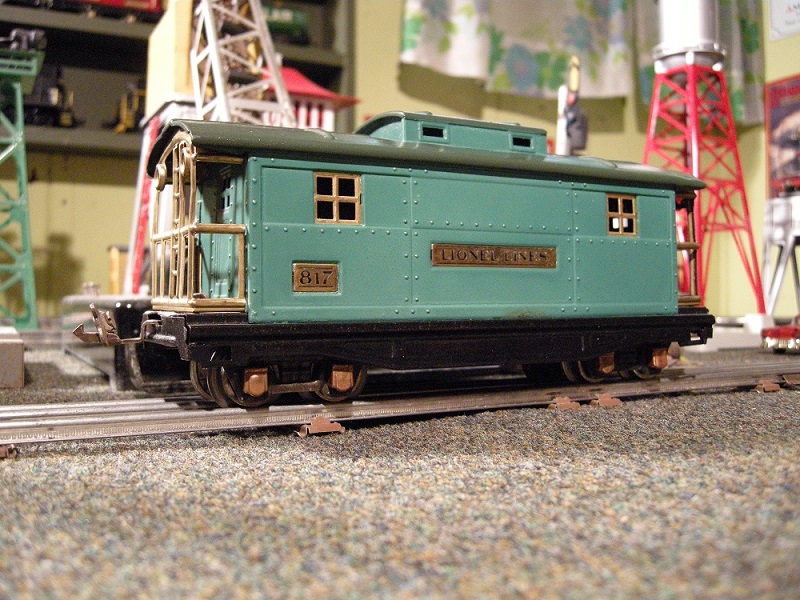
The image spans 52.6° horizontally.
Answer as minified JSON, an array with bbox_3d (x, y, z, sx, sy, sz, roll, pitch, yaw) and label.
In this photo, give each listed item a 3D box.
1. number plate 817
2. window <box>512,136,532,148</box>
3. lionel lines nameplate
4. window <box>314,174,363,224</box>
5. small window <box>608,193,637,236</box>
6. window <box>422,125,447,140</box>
[{"bbox_3d":[-0.027,-0.007,0.259,0.015,0.009,0.002,0,-1,-29],"label":"number plate 817"},{"bbox_3d":[0.047,-0.061,0.314,0.009,0.004,0.002,0,-1,-29],"label":"window"},{"bbox_3d":[0.035,-0.016,0.294,0.056,0.008,0.002,0,-1,-29],"label":"lionel lines nameplate"},{"bbox_3d":[-0.020,-0.033,0.264,0.017,0.016,0.002,0,-1,-29],"label":"window"},{"bbox_3d":[0.089,-0.034,0.325,0.016,0.016,0.002,0,-1,-29],"label":"small window"},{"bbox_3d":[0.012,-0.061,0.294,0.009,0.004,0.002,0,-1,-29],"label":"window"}]

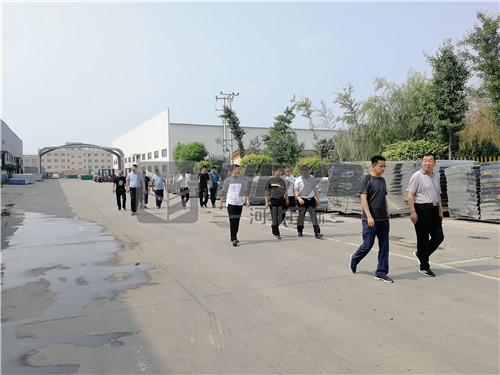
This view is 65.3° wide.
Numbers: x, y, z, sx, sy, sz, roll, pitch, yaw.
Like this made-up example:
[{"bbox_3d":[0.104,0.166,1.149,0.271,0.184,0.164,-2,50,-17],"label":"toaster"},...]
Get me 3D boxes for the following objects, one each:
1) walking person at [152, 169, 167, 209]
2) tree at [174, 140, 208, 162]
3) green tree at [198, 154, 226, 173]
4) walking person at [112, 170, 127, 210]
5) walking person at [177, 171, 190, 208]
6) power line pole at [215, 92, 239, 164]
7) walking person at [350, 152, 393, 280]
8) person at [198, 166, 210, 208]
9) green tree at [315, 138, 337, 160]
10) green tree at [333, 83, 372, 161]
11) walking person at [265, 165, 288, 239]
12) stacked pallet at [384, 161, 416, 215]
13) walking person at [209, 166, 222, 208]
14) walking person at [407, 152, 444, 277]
[{"bbox_3d":[-3.833,0.063,16.500,0.560,1.700,0.420,-2,3,-20],"label":"walking person"},{"bbox_3d":[-5.797,-2.120,37.930,3.500,5.000,3.400,0,2,0],"label":"tree"},{"bbox_3d":[-4.433,-2.015,45.022,3.100,3.500,3.000,-2,3,-26],"label":"green tree"},{"bbox_3d":[-5.688,0.121,16.976,0.580,1.700,0.420,0,2,-14],"label":"walking person"},{"bbox_3d":[-2.882,0.095,16.900,0.530,1.660,0.420,-1,2,-16],"label":"walking person"},{"bbox_3d":[-2.410,-4.676,39.859,2.500,10.000,1.600,0,2,-11],"label":"power line pole"},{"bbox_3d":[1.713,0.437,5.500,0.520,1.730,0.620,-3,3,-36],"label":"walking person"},{"bbox_3d":[-1.925,-0.021,16.500,0.510,1.740,0.400,-1,2,-19],"label":"person"},{"bbox_3d":[5.227,-1.410,26.941,1.700,4.200,1.700,0,2,0],"label":"green tree"},{"bbox_3d":[5.519,-2.340,20.910,2.200,6.400,2.100,0,2,0],"label":"green tree"},{"bbox_3d":[0.608,0.344,8.950,0.520,1.690,0.420,-2,2,-15],"label":"walking person"},{"bbox_3d":[5.690,0.039,14.572,1.200,2.000,1.200,-2,2,-43],"label":"stacked pallet"},{"bbox_3d":[-1.438,-0.017,16.350,0.520,1.750,0.420,-1,2,-12],"label":"walking person"},{"bbox_3d":[2.523,0.381,5.600,0.520,1.750,0.470,-2,3,-29],"label":"walking person"}]

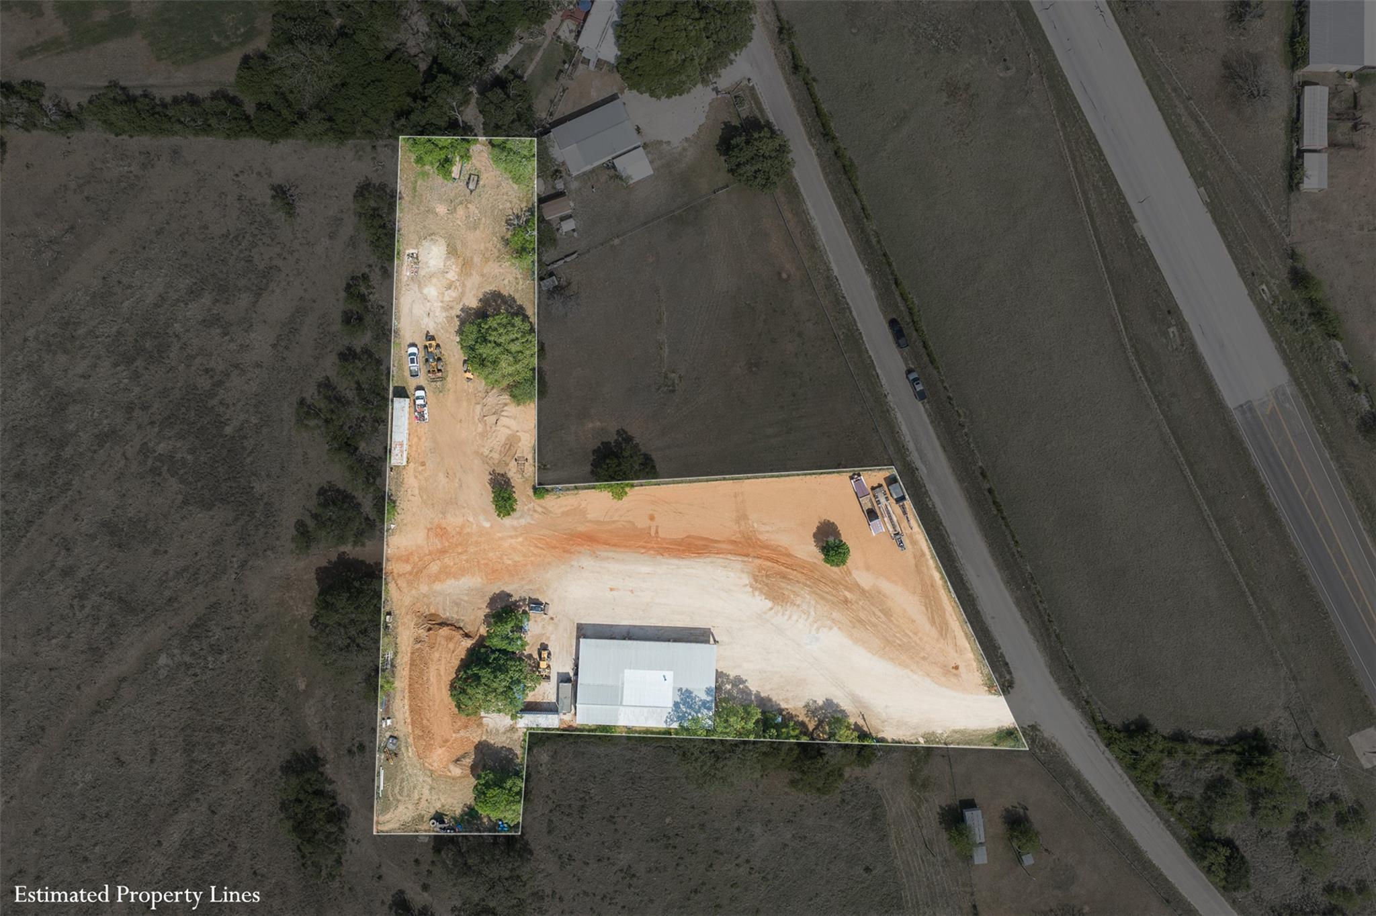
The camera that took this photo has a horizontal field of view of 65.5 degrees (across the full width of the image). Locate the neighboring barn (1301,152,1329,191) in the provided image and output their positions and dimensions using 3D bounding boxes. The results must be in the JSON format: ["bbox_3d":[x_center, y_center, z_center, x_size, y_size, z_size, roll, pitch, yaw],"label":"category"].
[{"bbox_3d":[128.330,-58.780,219.550,4.850,2.900,7.200,1,90,0],"label":"neighboring barn"}]

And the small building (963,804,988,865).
[{"bbox_3d":[58.970,77.570,219.800,3.100,2.400,11.000,-7,90,0],"label":"small building"}]

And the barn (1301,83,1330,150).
[{"bbox_3d":[128.440,-69.850,219.550,4.850,2.900,12.400,1,90,0],"label":"barn"}]

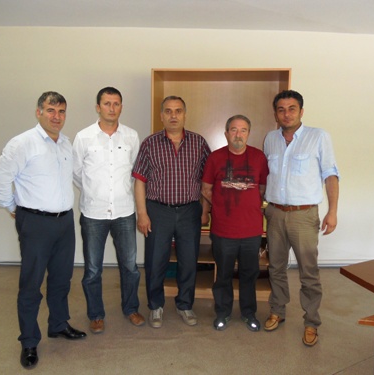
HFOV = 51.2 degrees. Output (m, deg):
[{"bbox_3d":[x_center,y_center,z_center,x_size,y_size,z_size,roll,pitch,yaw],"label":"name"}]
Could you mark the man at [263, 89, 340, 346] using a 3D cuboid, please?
[{"bbox_3d":[0.815,0.204,2.851,0.570,1.793,0.460,5,8,28],"label":"man"}]

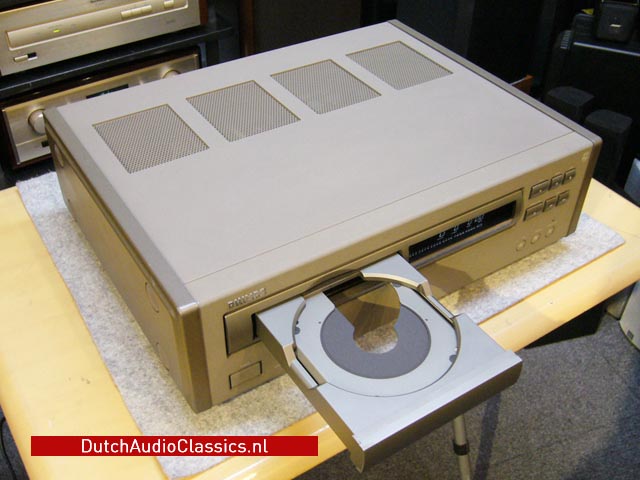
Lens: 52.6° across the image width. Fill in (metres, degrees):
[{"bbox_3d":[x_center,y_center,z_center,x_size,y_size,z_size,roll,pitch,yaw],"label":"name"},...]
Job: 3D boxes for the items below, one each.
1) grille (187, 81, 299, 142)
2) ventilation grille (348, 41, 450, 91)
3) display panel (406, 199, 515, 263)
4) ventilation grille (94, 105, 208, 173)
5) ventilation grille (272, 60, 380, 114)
[{"bbox_3d":[-0.080,-0.134,0.665,0.080,0.004,0.102,-22,46,-24],"label":"grille"},{"bbox_3d":[0.090,-0.202,0.747,0.080,0.004,0.102,-22,46,-24],"label":"ventilation grille"},{"bbox_3d":[0.131,-0.009,0.589,0.123,0.022,0.005,-22,46,-24],"label":"display panel"},{"bbox_3d":[-0.164,-0.099,0.624,0.080,0.004,0.102,-22,46,-24],"label":"ventilation grille"},{"bbox_3d":[0.005,-0.168,0.706,0.080,0.004,0.102,-22,46,-24],"label":"ventilation grille"}]

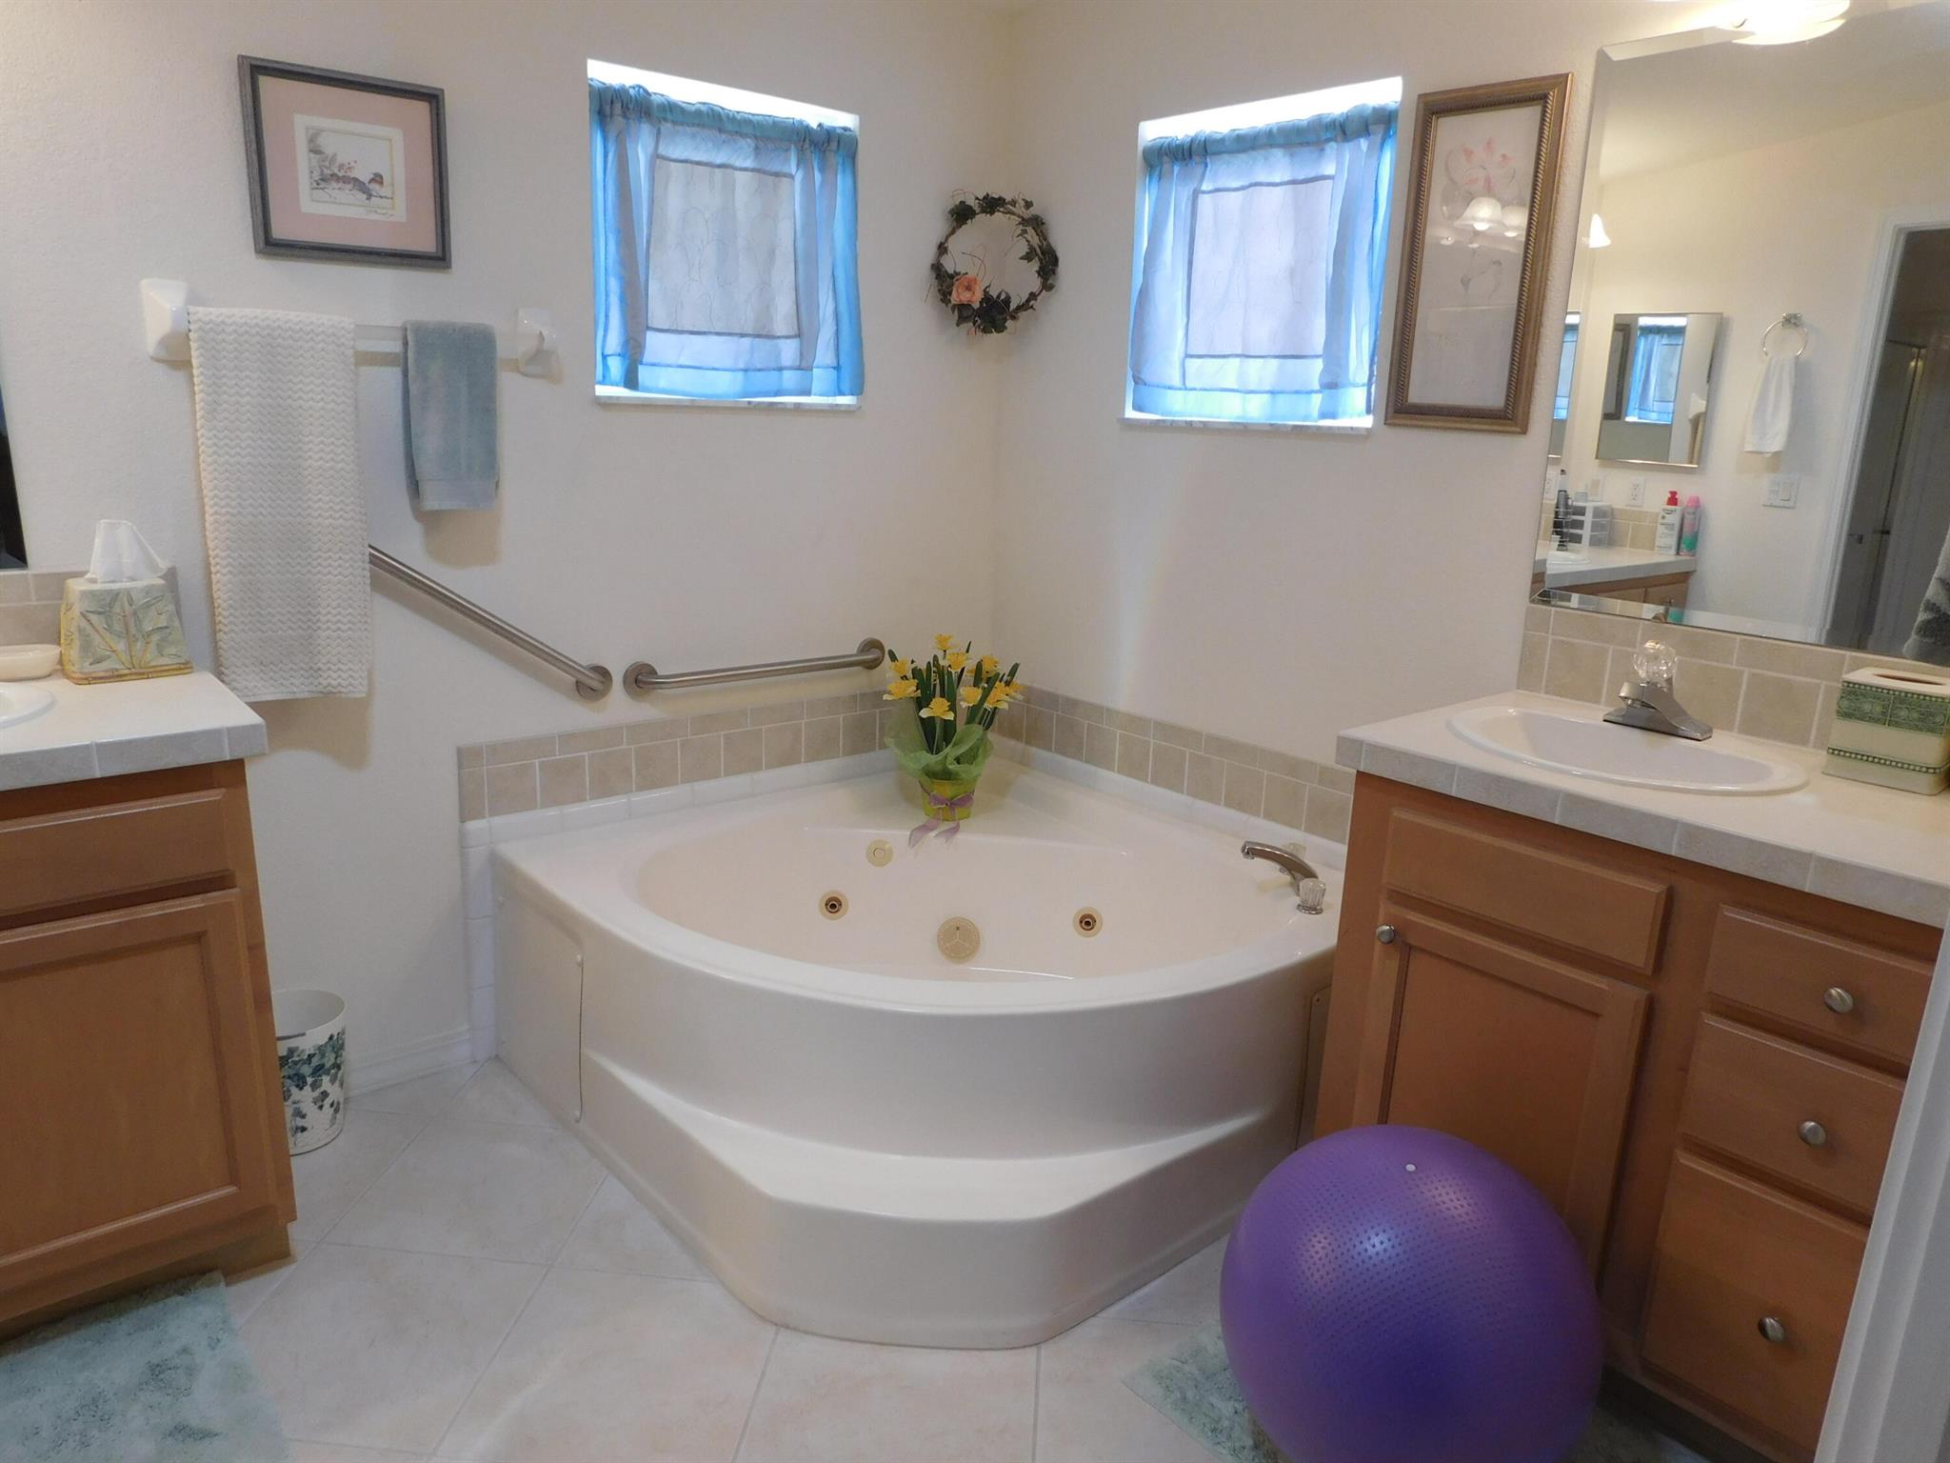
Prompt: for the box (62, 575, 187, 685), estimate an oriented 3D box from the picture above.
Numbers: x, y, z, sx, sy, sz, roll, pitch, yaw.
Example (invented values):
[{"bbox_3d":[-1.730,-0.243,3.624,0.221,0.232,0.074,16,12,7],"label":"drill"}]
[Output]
[{"bbox_3d":[-1.383,-0.168,2.109,0.158,0.149,0.148,-10,19,-39],"label":"box"}]

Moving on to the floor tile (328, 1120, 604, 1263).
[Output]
[{"bbox_3d":[-0.877,0.821,2.323,0.397,0.010,0.397,3,14,4],"label":"floor tile"}]

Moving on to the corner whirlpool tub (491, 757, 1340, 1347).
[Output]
[{"bbox_3d":[-0.058,0.512,2.651,1.365,0.487,1.375,-10,18,-39],"label":"corner whirlpool tub"}]

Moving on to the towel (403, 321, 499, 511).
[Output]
[{"bbox_3d":[-0.963,-0.584,2.395,0.153,0.336,0.055,-10,18,-39],"label":"towel"}]

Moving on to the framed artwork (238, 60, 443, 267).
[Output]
[{"bbox_3d":[-1.079,-0.970,2.239,0.326,0.304,0.025,-10,19,-39],"label":"framed artwork"}]

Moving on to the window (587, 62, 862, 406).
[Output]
[{"bbox_3d":[-0.509,-1.025,2.785,0.637,0.577,0.060,-10,18,-39],"label":"window"}]

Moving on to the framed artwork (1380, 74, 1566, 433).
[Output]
[{"bbox_3d":[0.883,-0.830,2.296,0.027,0.580,0.284,-10,19,-39],"label":"framed artwork"}]

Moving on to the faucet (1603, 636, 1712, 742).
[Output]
[{"bbox_3d":[1.071,-0.068,2.051,0.160,0.150,0.158,-10,19,-39],"label":"faucet"}]

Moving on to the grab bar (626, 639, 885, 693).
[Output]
[{"bbox_3d":[-0.469,-0.148,2.980,0.692,0.080,0.078,-10,19,-39],"label":"grab bar"}]

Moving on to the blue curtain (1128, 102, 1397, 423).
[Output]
[{"bbox_3d":[0.573,-0.952,2.700,0.060,0.577,0.632,-10,18,-39],"label":"blue curtain"}]

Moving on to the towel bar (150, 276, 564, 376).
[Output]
[{"bbox_3d":[-1.065,-0.706,2.293,0.690,0.123,0.080,-10,19,-39],"label":"towel bar"}]

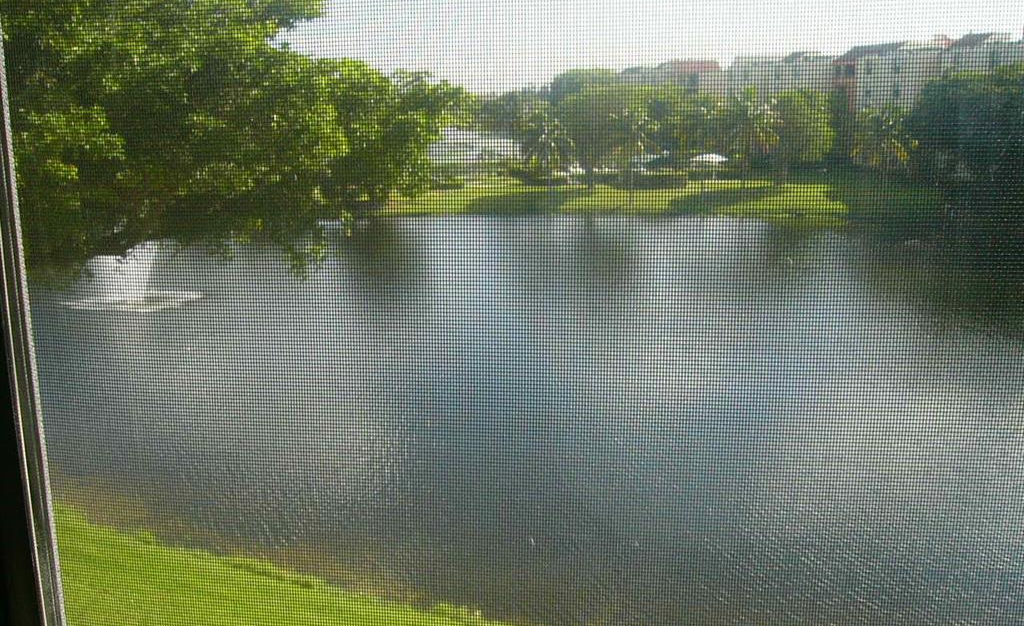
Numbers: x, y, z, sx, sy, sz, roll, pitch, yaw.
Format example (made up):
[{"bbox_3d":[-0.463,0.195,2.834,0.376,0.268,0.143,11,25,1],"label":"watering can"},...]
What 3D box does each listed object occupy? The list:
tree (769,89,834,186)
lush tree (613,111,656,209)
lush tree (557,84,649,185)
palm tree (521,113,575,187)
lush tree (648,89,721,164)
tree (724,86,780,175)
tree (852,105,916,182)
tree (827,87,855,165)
[{"bbox_3d":[22.694,-13.716,80.886,5.300,7.320,5.300,0,11,0],"label":"tree"},{"bbox_3d":[7.969,-9.988,67.357,3.200,6.380,3.200,0,11,0],"label":"lush tree"},{"bbox_3d":[6.734,-13.317,77.906,7.000,7.720,6.800,0,11,0],"label":"lush tree"},{"bbox_3d":[2.745,-12.701,80.071,4.400,5.660,4.400,0,11,0],"label":"palm tree"},{"bbox_3d":[14.454,-14.967,86.755,5.800,7.350,5.500,0,11,0],"label":"lush tree"},{"bbox_3d":[18.477,-13.660,79.878,4.500,7.300,4.500,0,11,0],"label":"tree"},{"bbox_3d":[29.846,-13.559,82.959,5.300,6.010,5.200,0,11,0],"label":"tree"},{"bbox_3d":[28.768,-15.773,90.673,4.200,7.770,4.200,0,11,0],"label":"tree"}]

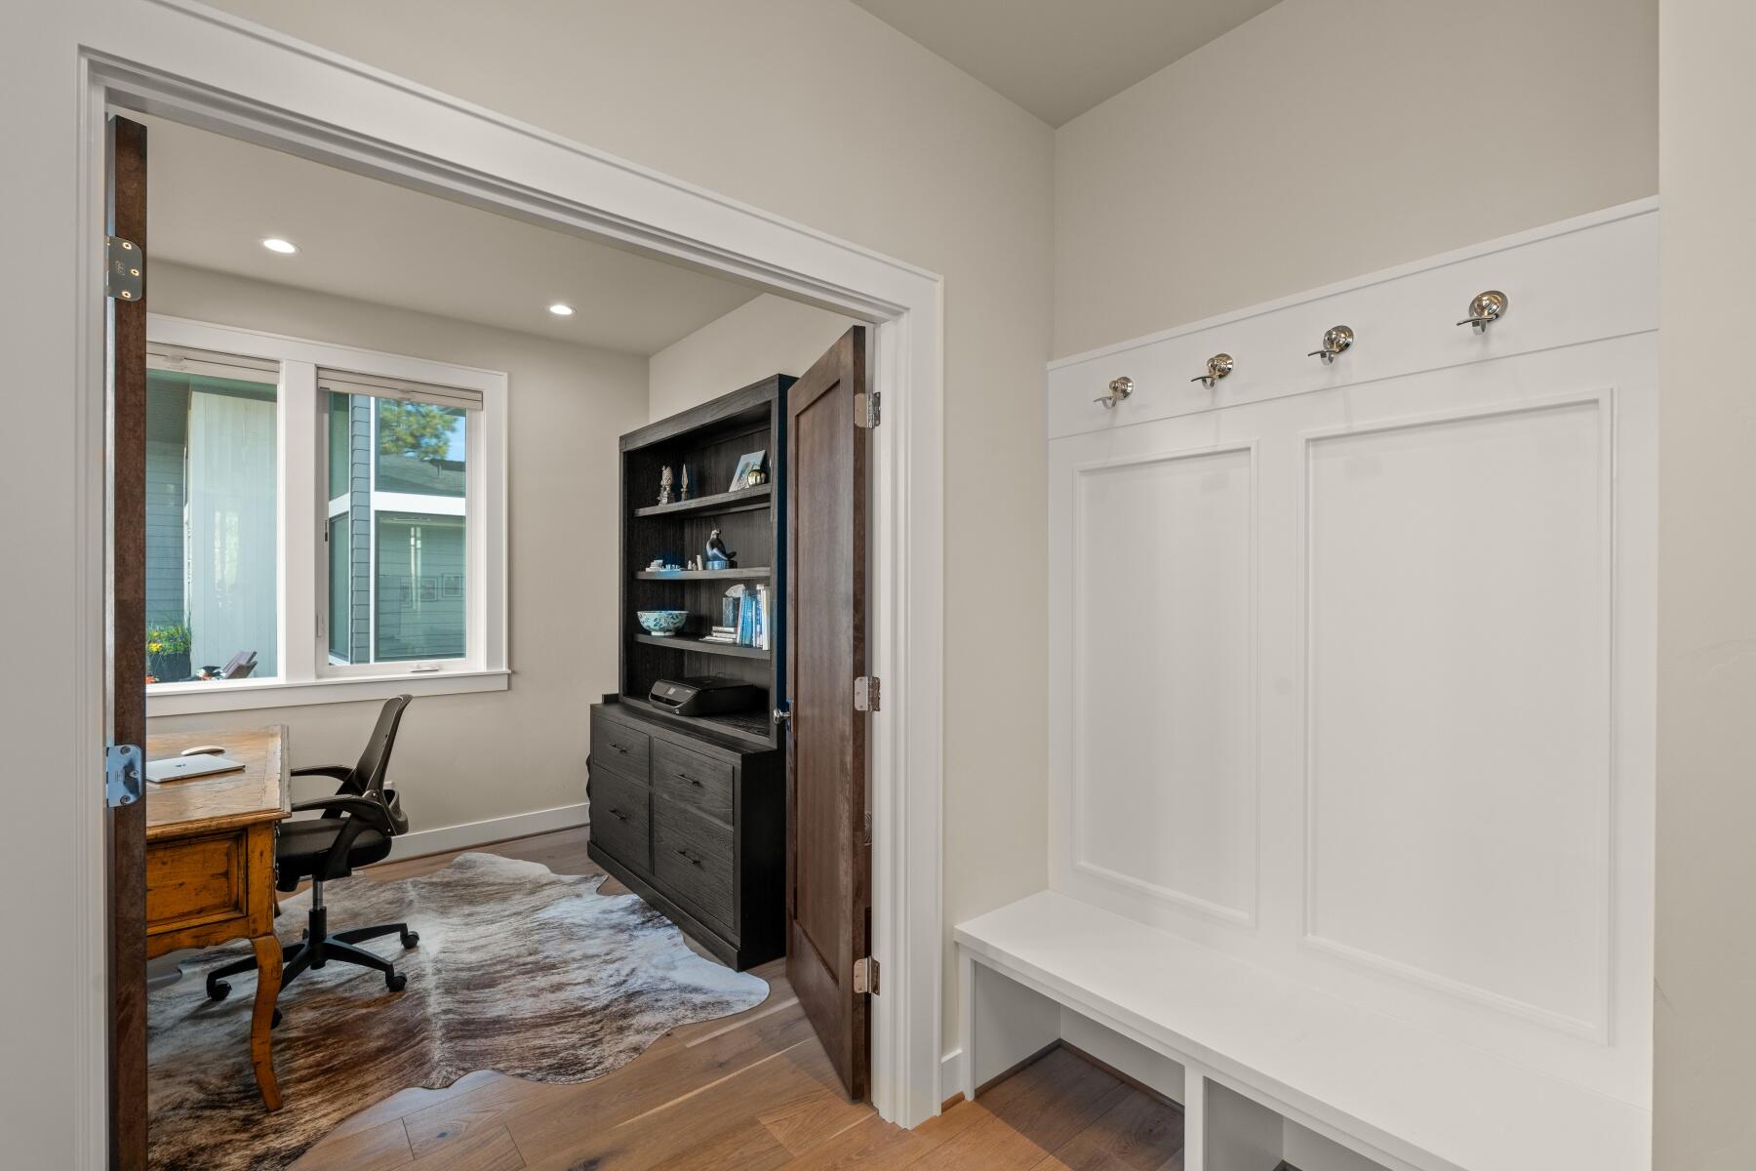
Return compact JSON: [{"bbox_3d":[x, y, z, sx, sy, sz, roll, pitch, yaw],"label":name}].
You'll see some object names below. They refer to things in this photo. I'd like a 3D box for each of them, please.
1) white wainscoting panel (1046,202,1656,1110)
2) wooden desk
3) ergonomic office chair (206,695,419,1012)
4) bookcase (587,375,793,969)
[{"bbox_3d":[0.935,0.122,1.808,0.040,1.570,1.325,0,0,-40],"label":"white wainscoting panel"},{"bbox_3d":[-2.293,0.972,2.358,0.800,0.770,1.550,0,0,-38],"label":"wooden desk"},{"bbox_3d":[-1.904,0.877,2.672,0.600,0.960,0.610,0,0,-40],"label":"ergonomic office chair"},{"bbox_3d":[-0.770,0.297,3.510,0.540,2.120,1.500,0,0,-40],"label":"bookcase"}]

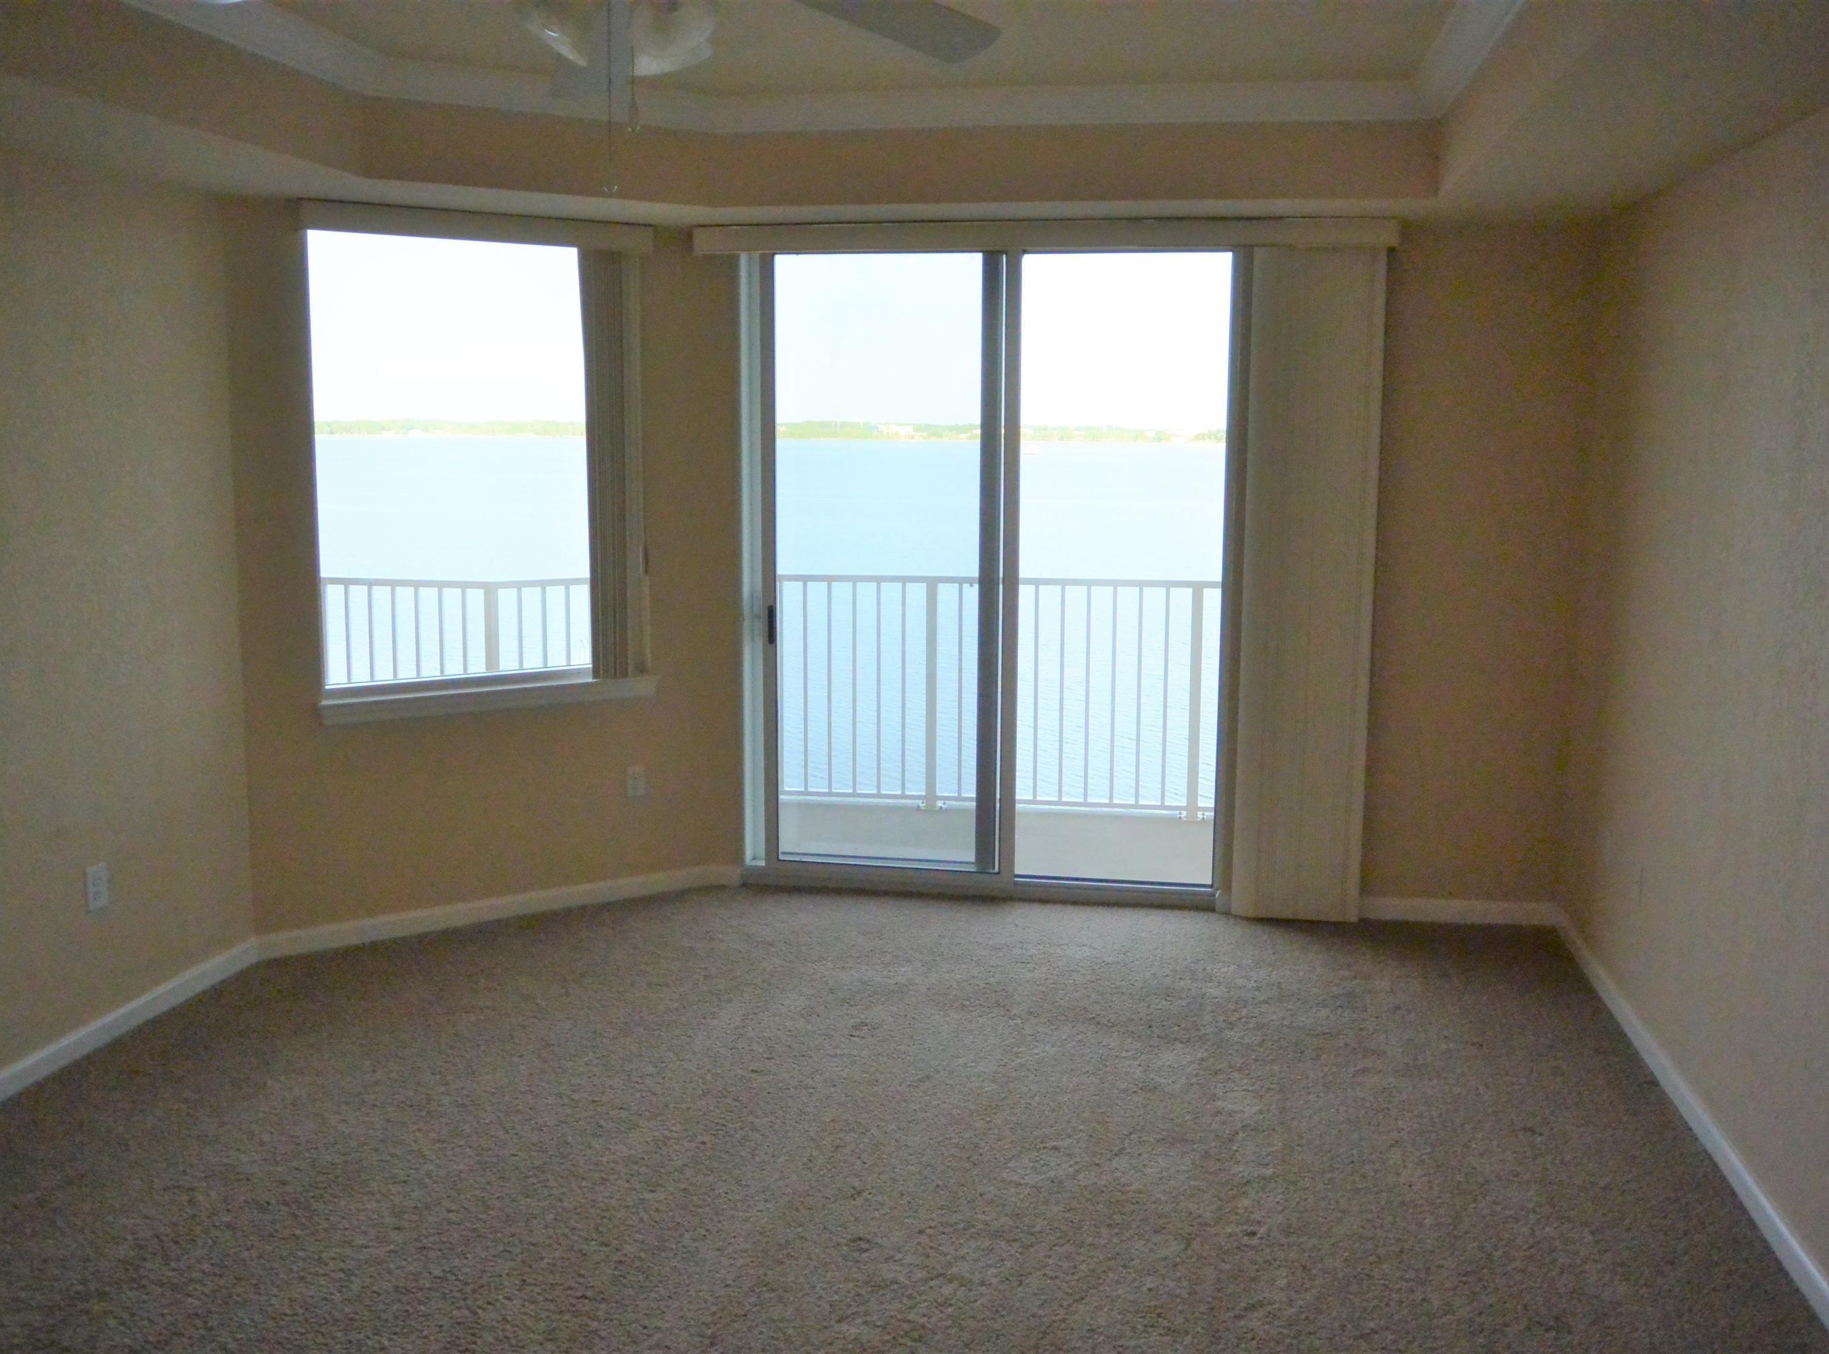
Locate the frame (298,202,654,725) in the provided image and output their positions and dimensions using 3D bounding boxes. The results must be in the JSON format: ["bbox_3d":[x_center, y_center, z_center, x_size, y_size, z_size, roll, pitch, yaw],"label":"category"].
[{"bbox_3d":[-1.462,-0.708,5.396,1.139,1.610,0.100,-5,10,-31],"label":"frame"}]

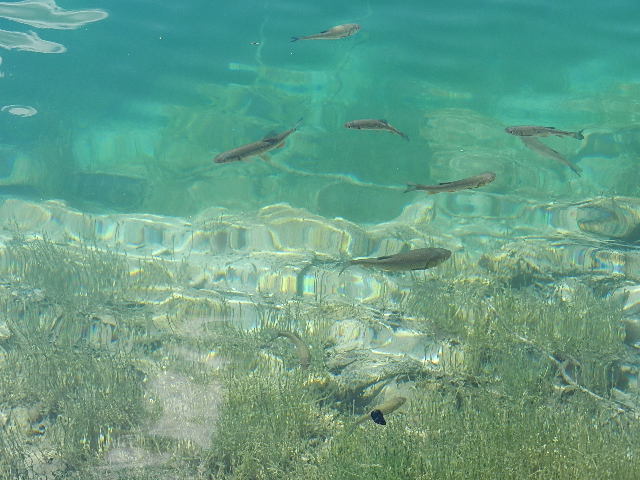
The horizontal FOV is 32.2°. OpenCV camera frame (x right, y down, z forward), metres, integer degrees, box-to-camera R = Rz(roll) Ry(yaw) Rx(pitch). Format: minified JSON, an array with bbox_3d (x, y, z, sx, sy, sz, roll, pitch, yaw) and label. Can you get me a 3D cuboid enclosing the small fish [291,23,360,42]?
[{"bbox_3d":[0.024,-0.787,4.241,0.299,0.052,0.045,-14,35,-21],"label":"small fish"}]

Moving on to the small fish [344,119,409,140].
[{"bbox_3d":[0.181,-0.344,3.532,0.212,0.045,0.045,12,34,18],"label":"small fish"}]

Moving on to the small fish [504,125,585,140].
[{"bbox_3d":[0.713,-0.341,3.527,0.245,0.050,0.035,4,32,6],"label":"small fish"}]

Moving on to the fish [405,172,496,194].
[{"bbox_3d":[0.384,-0.167,3.249,0.285,0.050,0.042,-9,33,-13],"label":"fish"}]

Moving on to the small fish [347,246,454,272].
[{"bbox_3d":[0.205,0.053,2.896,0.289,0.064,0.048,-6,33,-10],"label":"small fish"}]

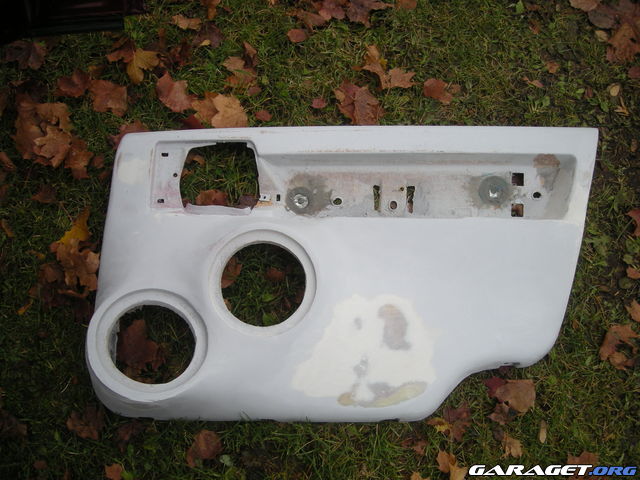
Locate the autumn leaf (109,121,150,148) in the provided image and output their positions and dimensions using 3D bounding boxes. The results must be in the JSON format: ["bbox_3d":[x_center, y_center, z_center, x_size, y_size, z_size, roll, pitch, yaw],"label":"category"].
[{"bbox_3d":[-0.374,-0.205,1.272,0.082,0.020,0.068,-8,70,-3],"label":"autumn leaf"}]

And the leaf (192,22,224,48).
[{"bbox_3d":[-0.229,-0.422,1.352,0.054,0.018,0.069,25,72,9],"label":"leaf"}]

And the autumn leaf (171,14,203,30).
[{"bbox_3d":[-0.295,-0.484,1.440,0.069,0.018,0.037,14,71,5],"label":"autumn leaf"}]

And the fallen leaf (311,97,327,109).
[{"bbox_3d":[-0.001,-0.277,1.303,0.028,0.010,0.026,22,72,8],"label":"fallen leaf"}]

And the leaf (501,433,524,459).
[{"bbox_3d":[0.339,0.360,1.133,0.031,0.018,0.047,-29,73,-10],"label":"leaf"}]

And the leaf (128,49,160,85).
[{"bbox_3d":[-0.362,-0.354,1.326,0.060,0.020,0.082,12,70,4],"label":"leaf"}]

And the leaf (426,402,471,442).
[{"bbox_3d":[0.228,0.323,1.146,0.078,0.025,0.069,4,70,1],"label":"leaf"}]

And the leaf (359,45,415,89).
[{"bbox_3d":[0.132,-0.346,1.321,0.135,0.025,0.073,40,75,13],"label":"leaf"}]

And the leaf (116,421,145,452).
[{"bbox_3d":[-0.335,0.344,1.139,0.045,0.022,0.054,22,71,8],"label":"leaf"}]

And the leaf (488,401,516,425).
[{"bbox_3d":[0.308,0.295,1.091,0.043,0.018,0.030,29,73,10],"label":"leaf"}]

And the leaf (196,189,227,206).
[{"bbox_3d":[-0.215,-0.081,1.294,0.066,0.025,0.057,-3,70,-1],"label":"leaf"}]

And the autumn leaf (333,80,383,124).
[{"bbox_3d":[0.078,-0.288,1.368,0.091,0.025,0.124,-24,72,-9],"label":"autumn leaf"}]

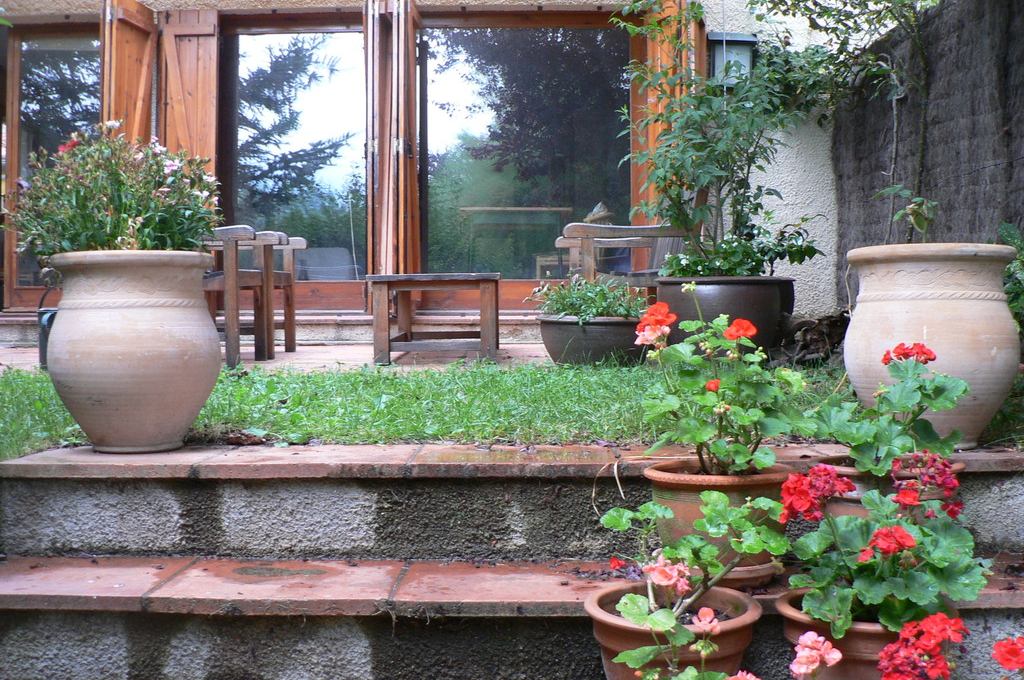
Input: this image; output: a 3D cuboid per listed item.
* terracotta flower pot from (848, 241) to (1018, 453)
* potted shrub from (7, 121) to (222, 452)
[{"bbox_3d":[0.995,0.009,2.520,0.415,0.470,0.415,0,2,0],"label":"terracotta flower pot"},{"bbox_3d":[-0.941,-0.134,2.520,0.510,0.770,0.490,0,2,0],"label":"potted shrub"}]

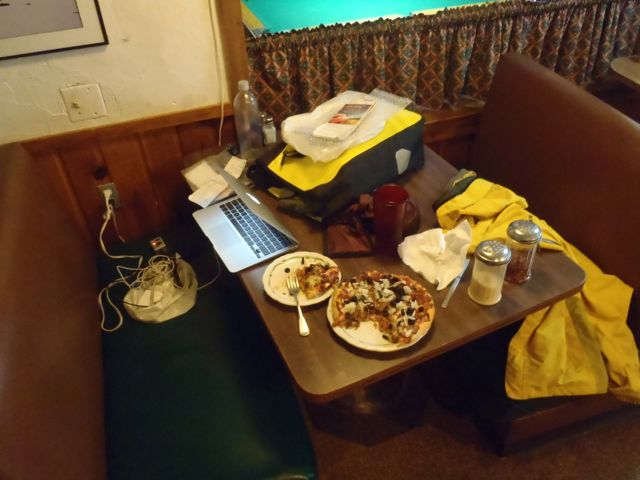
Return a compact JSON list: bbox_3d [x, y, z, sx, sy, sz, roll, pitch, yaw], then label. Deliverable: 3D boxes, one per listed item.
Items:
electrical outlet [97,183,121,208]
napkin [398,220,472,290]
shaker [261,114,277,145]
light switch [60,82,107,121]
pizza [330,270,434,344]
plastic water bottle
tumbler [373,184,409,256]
[{"bbox_3d":[-0.750,-0.155,1.845,0.067,0.109,0.012,-17,40,-18],"label":"electrical outlet"},{"bbox_3d":[0.306,0.033,1.307,0.168,0.055,0.165,-17,40,-18],"label":"napkin"},{"bbox_3d":[-0.177,-0.394,1.837,0.044,0.098,0.044,-17,40,-18],"label":"shaker"},{"bbox_3d":[-0.743,-0.434,1.635,0.113,0.112,0.018,-17,40,-18],"label":"light switch"},{"bbox_3d":[0.137,0.149,1.167,0.230,0.032,0.222,-17,40,-18],"label":"pizza"},{"bbox_3d":[-0.241,-0.394,1.710,0.083,0.259,0.083,-17,40,-18],"label":"plastic water bottle"},{"bbox_3d":[0.184,-0.043,1.313,0.086,0.173,0.086,-1,38,1],"label":"tumbler"}]

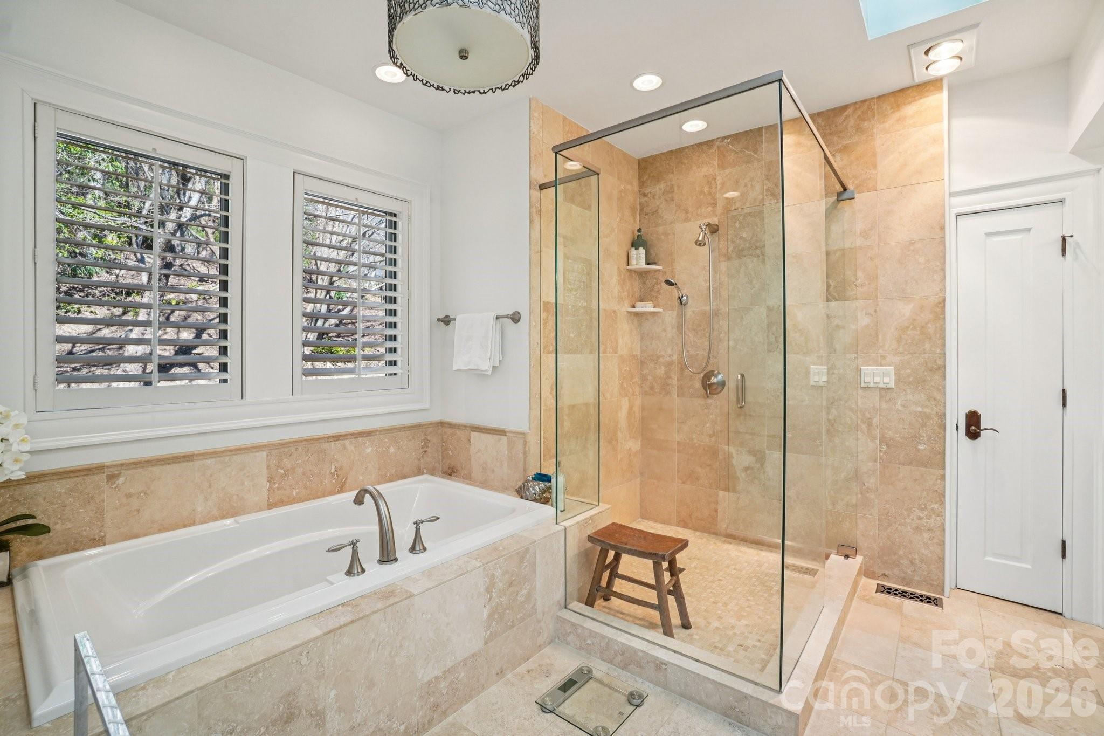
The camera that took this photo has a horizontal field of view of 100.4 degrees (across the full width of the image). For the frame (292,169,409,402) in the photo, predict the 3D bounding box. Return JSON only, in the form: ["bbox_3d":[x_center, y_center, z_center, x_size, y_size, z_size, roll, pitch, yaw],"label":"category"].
[{"bbox_3d":[-1.108,-0.442,2.628,0.055,1.152,0.667,0,0,40],"label":"frame"}]

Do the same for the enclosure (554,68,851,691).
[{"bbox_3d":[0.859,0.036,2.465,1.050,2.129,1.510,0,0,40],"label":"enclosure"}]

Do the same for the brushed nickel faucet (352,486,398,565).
[{"bbox_3d":[-0.651,0.562,1.684,0.253,0.245,0.065,0,0,40],"label":"brushed nickel faucet"}]

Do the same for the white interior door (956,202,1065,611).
[{"bbox_3d":[2.362,0.188,2.390,0.393,2.025,0.037,0,0,40],"label":"white interior door"}]

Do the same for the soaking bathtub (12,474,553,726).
[{"bbox_3d":[-0.925,0.919,1.900,1.056,0.500,1.653,0,0,40],"label":"soaking bathtub"}]

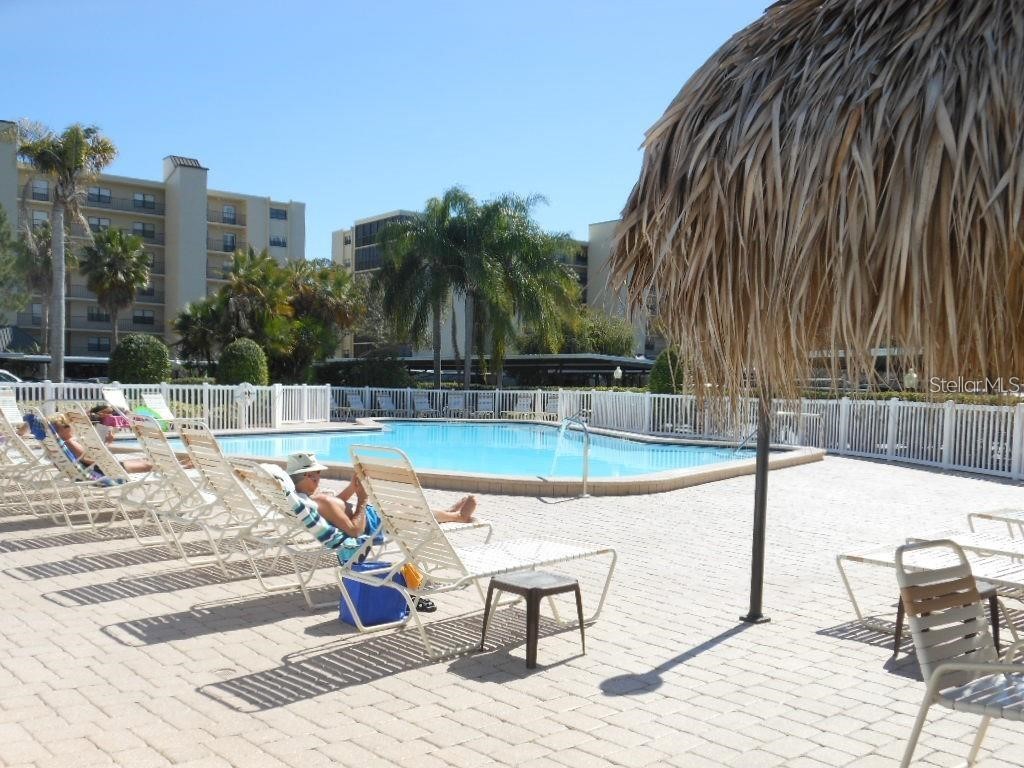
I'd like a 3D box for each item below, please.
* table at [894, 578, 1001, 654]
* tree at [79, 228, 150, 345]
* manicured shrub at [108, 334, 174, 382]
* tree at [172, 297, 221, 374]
[{"bbox_3d":[2.559,1.388,5.720,0.430,0.430,0.430,1,1,-45],"label":"table"},{"bbox_3d":[-23.617,-4.218,58.000,4.200,10.040,4.200,1,0,0],"label":"tree"},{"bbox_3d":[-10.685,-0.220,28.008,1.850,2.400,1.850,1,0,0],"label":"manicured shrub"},{"bbox_3d":[-12.887,-1.243,40.000,2.200,4.680,2.200,1,0,0],"label":"tree"}]

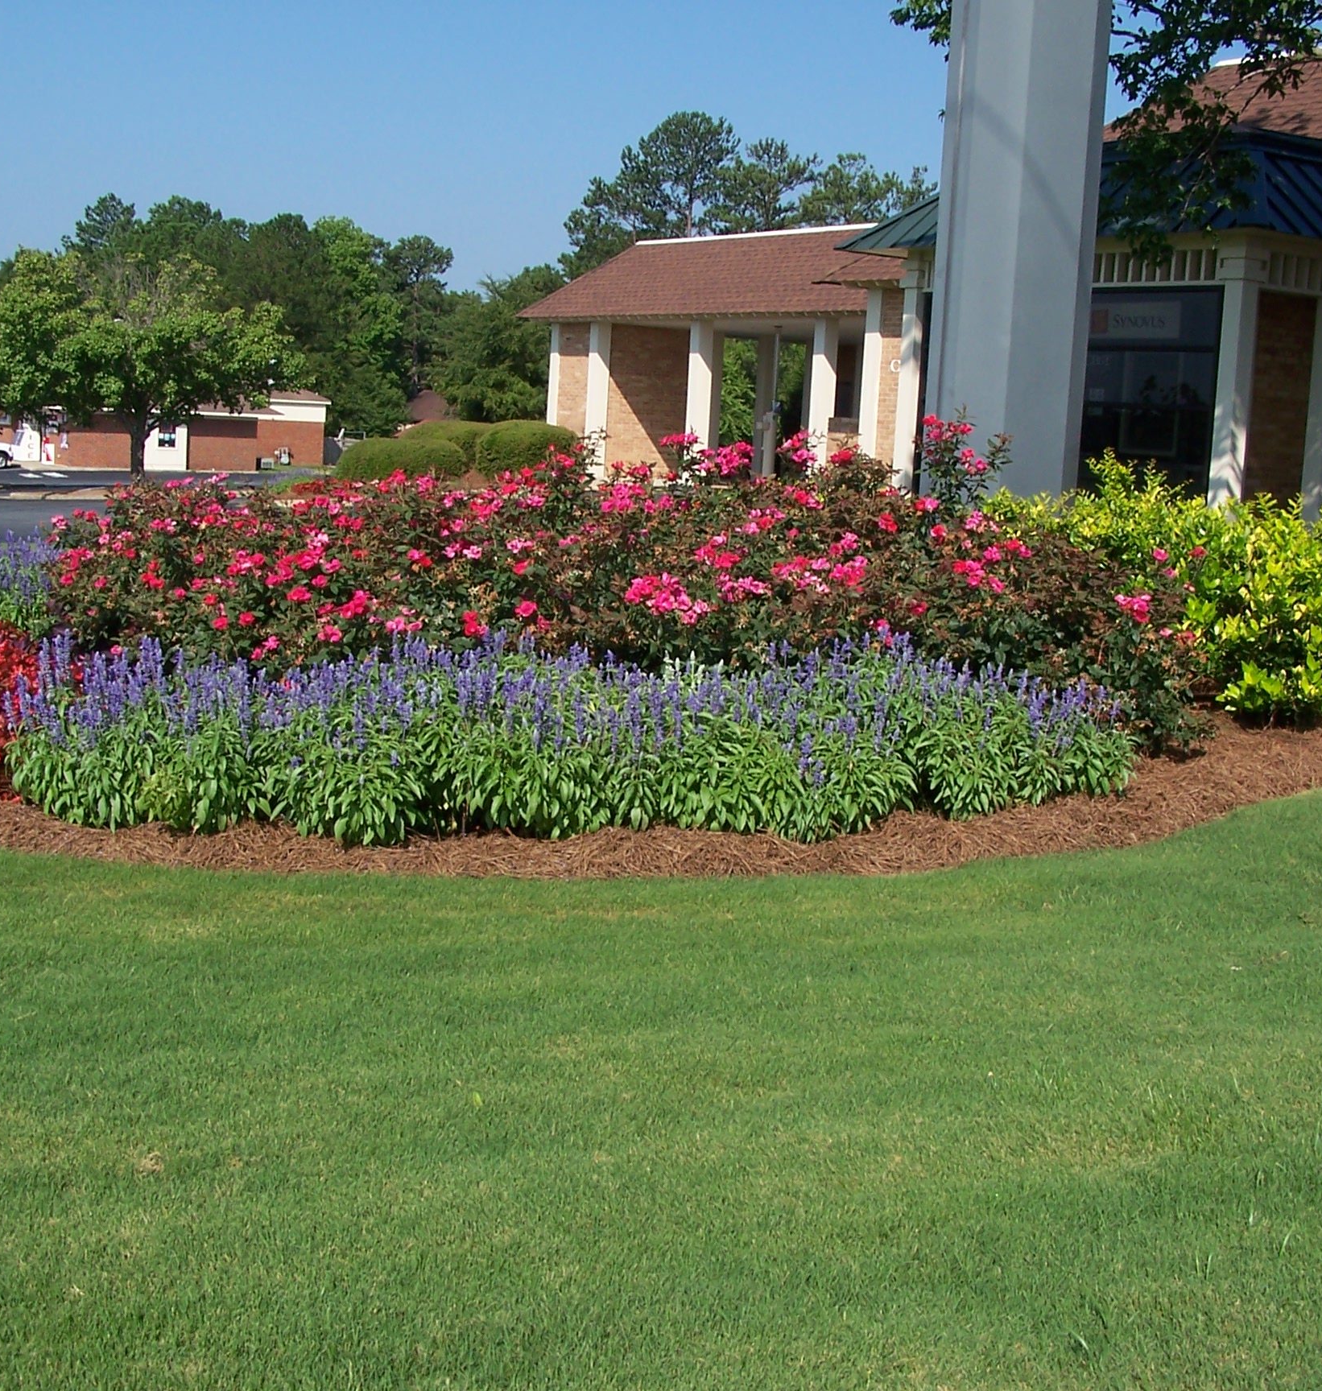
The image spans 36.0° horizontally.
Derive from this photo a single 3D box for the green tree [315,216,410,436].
[{"bbox_3d":[-17.843,-21.750,122.000,5.800,13.800,5.800,3,7,0],"label":"green tree"}]

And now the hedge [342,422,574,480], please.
[{"bbox_3d":[-3.537,-4.245,35.500,4.000,1.150,2.300,0,7,-20],"label":"hedge"}]

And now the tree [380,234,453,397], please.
[{"bbox_3d":[-16.285,-24.740,135.000,5.200,12.000,5.200,3,7,0],"label":"tree"}]

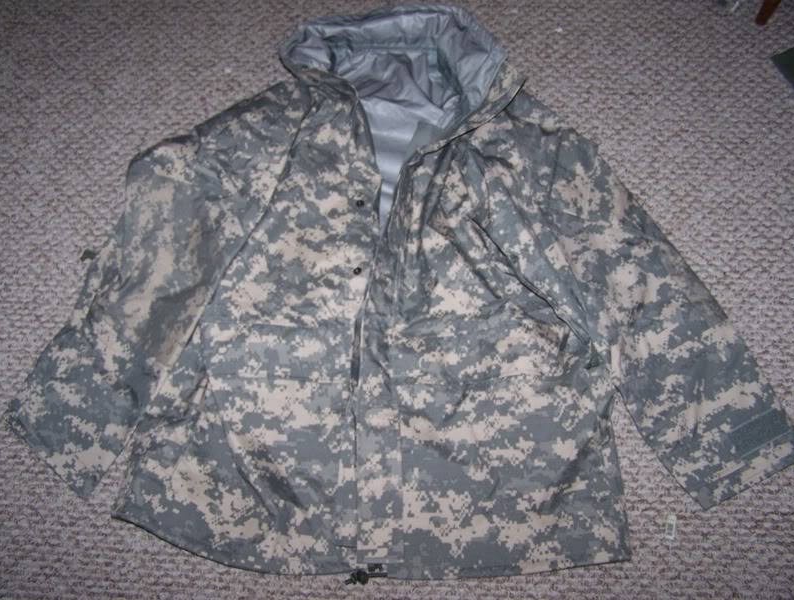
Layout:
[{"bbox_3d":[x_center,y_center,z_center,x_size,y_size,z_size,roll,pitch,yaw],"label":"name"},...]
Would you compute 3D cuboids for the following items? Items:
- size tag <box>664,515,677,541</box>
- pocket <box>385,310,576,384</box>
[{"bbox_3d":[0.368,0.305,1.180,0.011,0.003,0.032,13,69,8],"label":"size tag"},{"bbox_3d":[0.118,0.067,1.258,0.252,0.028,0.098,-3,67,2],"label":"pocket"}]

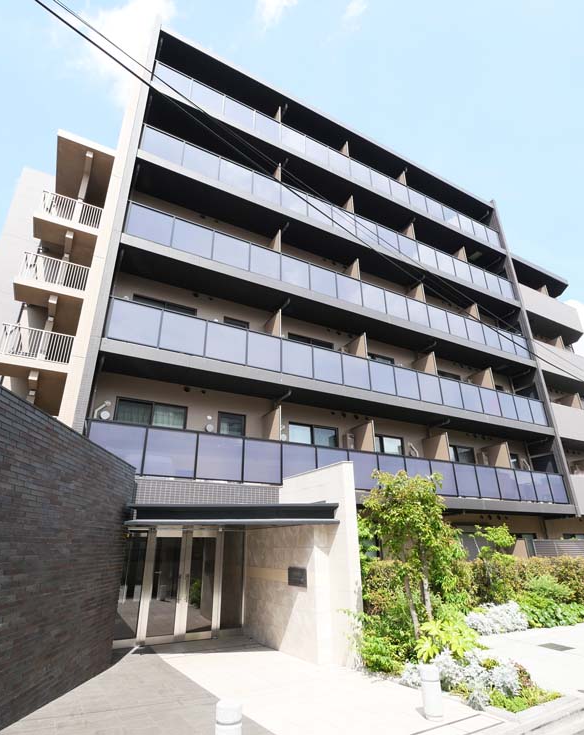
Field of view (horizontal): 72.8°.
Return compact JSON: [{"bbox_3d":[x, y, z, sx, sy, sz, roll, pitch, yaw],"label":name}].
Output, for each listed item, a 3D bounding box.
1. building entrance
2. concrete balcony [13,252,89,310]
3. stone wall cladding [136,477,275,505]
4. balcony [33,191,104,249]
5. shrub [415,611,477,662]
[{"bbox_3d":[-2.463,5.004,9.230,2.950,2.300,0.250,11,-26,-26],"label":"building entrance"},{"bbox_3d":[-8.700,-3.031,14.509,2.120,1.320,1.200,11,-26,-26],"label":"concrete balcony"},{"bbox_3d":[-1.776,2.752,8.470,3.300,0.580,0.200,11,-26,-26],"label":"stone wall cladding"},{"bbox_3d":[-8.733,-5.664,15.624,2.120,1.300,1.200,11,-26,-26],"label":"balcony"},{"bbox_3d":[2.803,4.887,7.265,0.850,0.800,0.800,11,-26,-26],"label":"shrub"}]

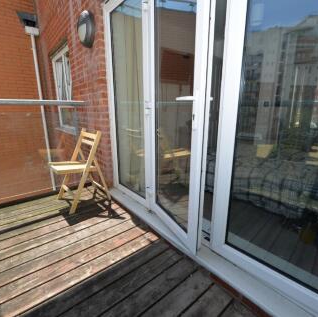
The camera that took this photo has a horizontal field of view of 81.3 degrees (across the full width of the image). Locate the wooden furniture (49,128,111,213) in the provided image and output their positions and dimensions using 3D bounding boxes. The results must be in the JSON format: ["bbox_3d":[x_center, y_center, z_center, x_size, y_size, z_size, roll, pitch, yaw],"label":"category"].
[{"bbox_3d":[-0.845,0.097,1.996,0.509,0.787,0.422,-12,18,-41],"label":"wooden furniture"}]

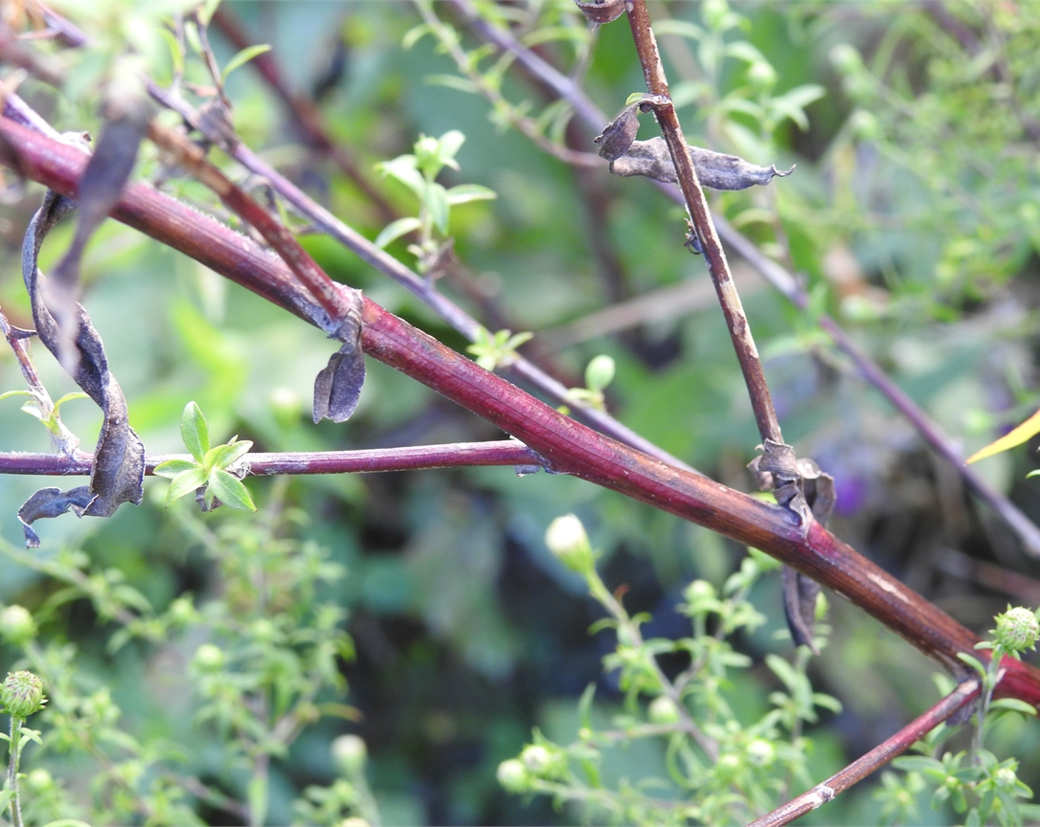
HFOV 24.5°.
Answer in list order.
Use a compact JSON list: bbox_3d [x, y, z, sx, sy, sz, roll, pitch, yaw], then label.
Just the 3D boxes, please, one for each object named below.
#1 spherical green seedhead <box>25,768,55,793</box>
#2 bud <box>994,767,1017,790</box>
[{"bbox_3d":[-0.104,0.080,0.520,0.006,0.005,0.006,0,18,0],"label":"spherical green seedhead"},{"bbox_3d":[0.094,0.070,0.460,0.004,0.004,0.004,8,41,0],"label":"bud"}]

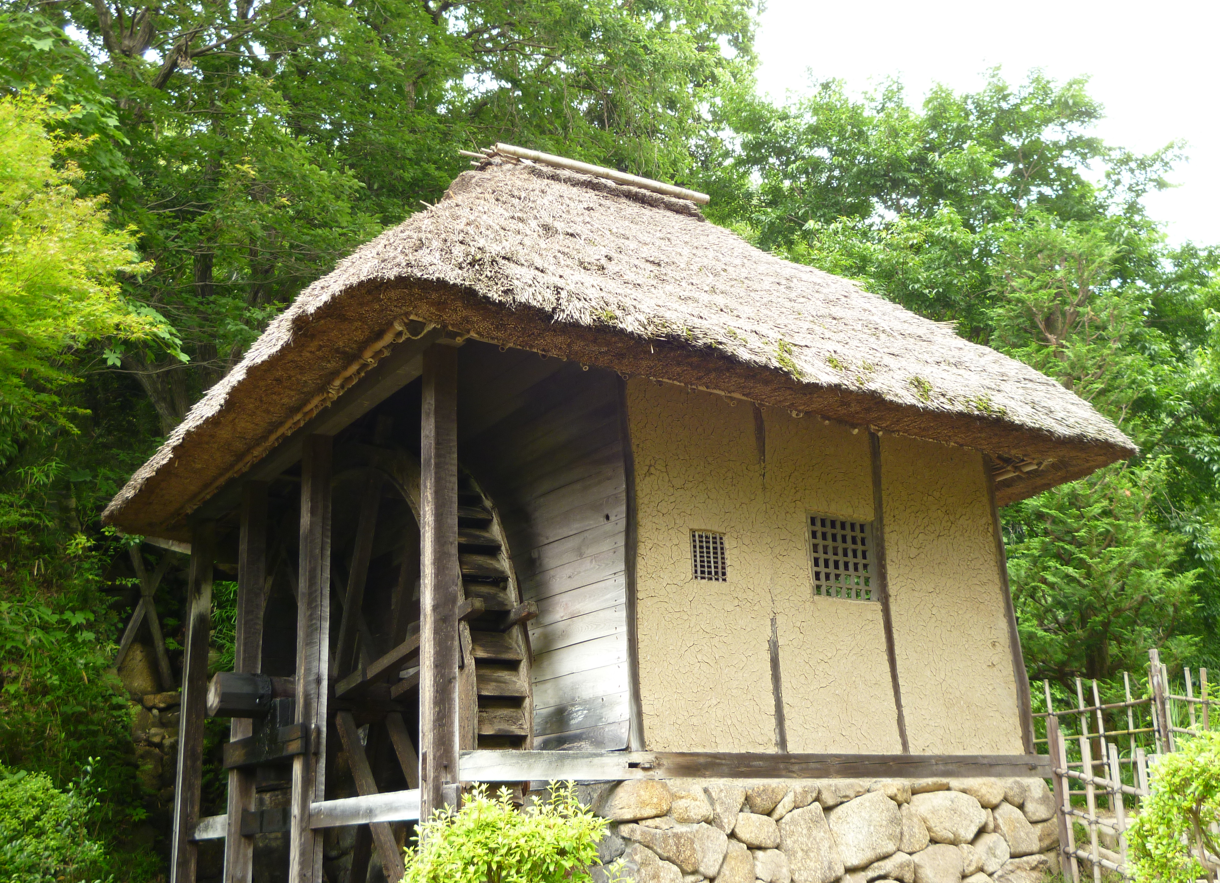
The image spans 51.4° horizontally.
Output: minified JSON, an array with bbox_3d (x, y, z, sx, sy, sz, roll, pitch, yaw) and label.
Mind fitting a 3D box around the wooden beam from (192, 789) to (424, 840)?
[{"bbox_3d":[-1.793,2.170,7.299,0.090,0.135,3.412,10,-22,-35],"label":"wooden beam"}]

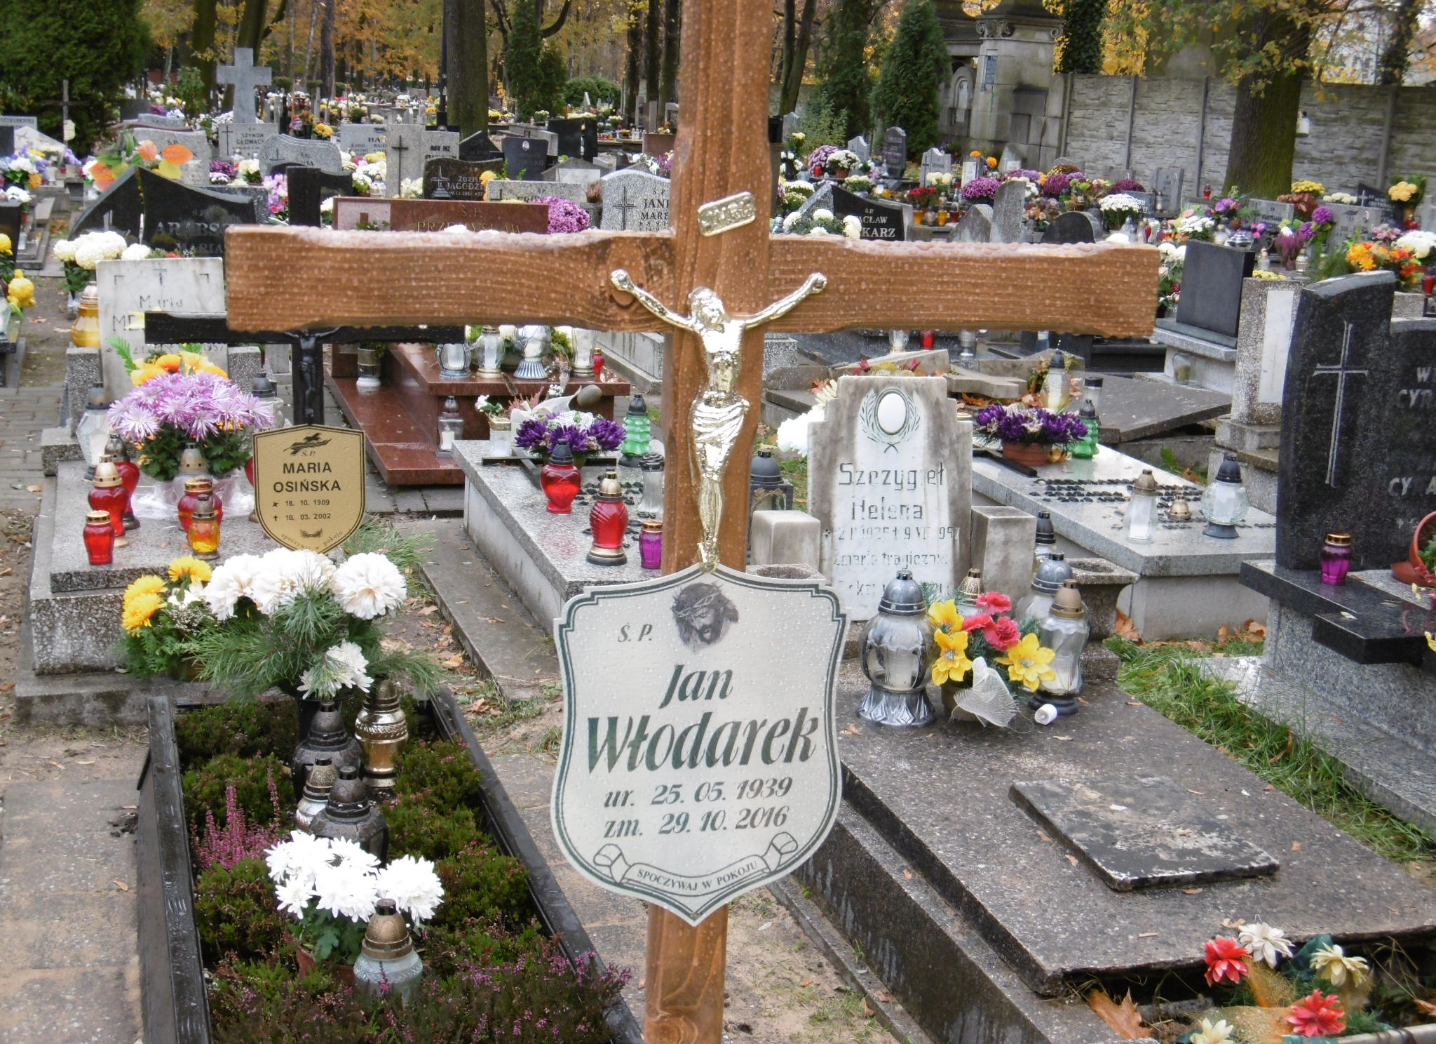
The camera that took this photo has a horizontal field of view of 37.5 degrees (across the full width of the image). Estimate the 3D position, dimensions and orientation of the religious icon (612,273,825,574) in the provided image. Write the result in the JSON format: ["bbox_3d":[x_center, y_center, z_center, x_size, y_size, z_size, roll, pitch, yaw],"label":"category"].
[{"bbox_3d":[0.001,-0.085,1.750,0.178,0.250,0.050,-1,13,-17],"label":"religious icon"}]

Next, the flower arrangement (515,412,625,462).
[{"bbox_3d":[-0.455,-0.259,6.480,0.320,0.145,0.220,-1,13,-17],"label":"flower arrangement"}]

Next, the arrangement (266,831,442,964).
[{"bbox_3d":[-0.599,0.646,3.460,0.281,0.267,0.281,-1,11,-10],"label":"arrangement"}]

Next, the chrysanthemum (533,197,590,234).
[{"bbox_3d":[-0.797,-1.497,10.400,0.350,0.280,0.330,2,13,-4],"label":"chrysanthemum"}]

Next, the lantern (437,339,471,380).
[{"bbox_3d":[-1.021,-0.677,8.213,0.135,0.240,0.135,-1,13,-16],"label":"lantern"}]

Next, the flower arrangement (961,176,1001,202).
[{"bbox_3d":[2.888,-3.568,22.968,0.464,0.349,0.464,3,11,7],"label":"flower arrangement"}]

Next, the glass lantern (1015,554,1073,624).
[{"bbox_3d":[0.740,0.219,4.640,0.168,0.298,0.168,3,11,9],"label":"glass lantern"}]

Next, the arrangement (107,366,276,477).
[{"bbox_3d":[-1.480,-0.272,5.932,0.440,0.310,0.400,-1,13,-16],"label":"arrangement"}]

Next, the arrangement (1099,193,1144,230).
[{"bbox_3d":[4.007,-3.080,20.968,0.445,0.341,0.445,3,11,10],"label":"arrangement"}]

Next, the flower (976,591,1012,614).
[{"bbox_3d":[0.531,0.154,4.070,0.064,0.042,0.060,4,13,7],"label":"flower"}]

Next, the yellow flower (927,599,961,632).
[{"bbox_3d":[0.432,0.179,4.040,0.063,0.060,0.045,4,13,6],"label":"yellow flower"}]

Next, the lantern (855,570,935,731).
[{"bbox_3d":[0.342,0.242,4.055,0.152,0.283,0.152,4,13,5],"label":"lantern"}]

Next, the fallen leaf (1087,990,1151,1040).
[{"bbox_3d":[0.564,0.694,2.980,0.085,0.035,0.100,-1,13,-17],"label":"fallen leaf"}]

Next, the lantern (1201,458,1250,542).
[{"bbox_3d":[1.525,-0.072,6.363,0.143,0.240,0.143,-1,13,-16],"label":"lantern"}]

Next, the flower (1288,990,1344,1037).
[{"bbox_3d":[0.865,0.711,3.058,0.080,0.060,0.060,6,13,17],"label":"flower"}]

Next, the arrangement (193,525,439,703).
[{"bbox_3d":[-0.798,0.184,4.200,0.480,0.320,0.340,0,13,-11],"label":"arrangement"}]

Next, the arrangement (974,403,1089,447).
[{"bbox_3d":[1.045,-0.323,7.050,0.360,0.145,0.230,-1,13,-17],"label":"arrangement"}]

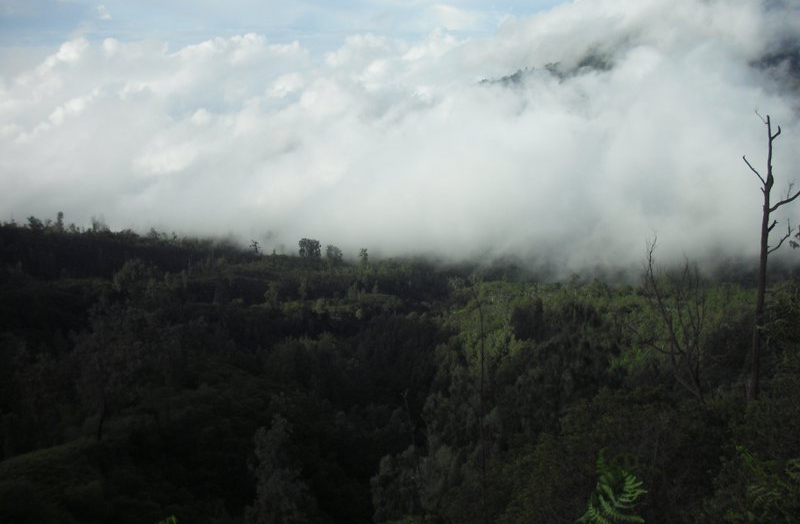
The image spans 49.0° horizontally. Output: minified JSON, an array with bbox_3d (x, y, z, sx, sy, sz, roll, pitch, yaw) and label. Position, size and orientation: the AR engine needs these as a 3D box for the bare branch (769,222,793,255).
[{"bbox_3d":[13.865,-0.875,32.000,0.820,1.160,0.450,2,4,23],"label":"bare branch"}]

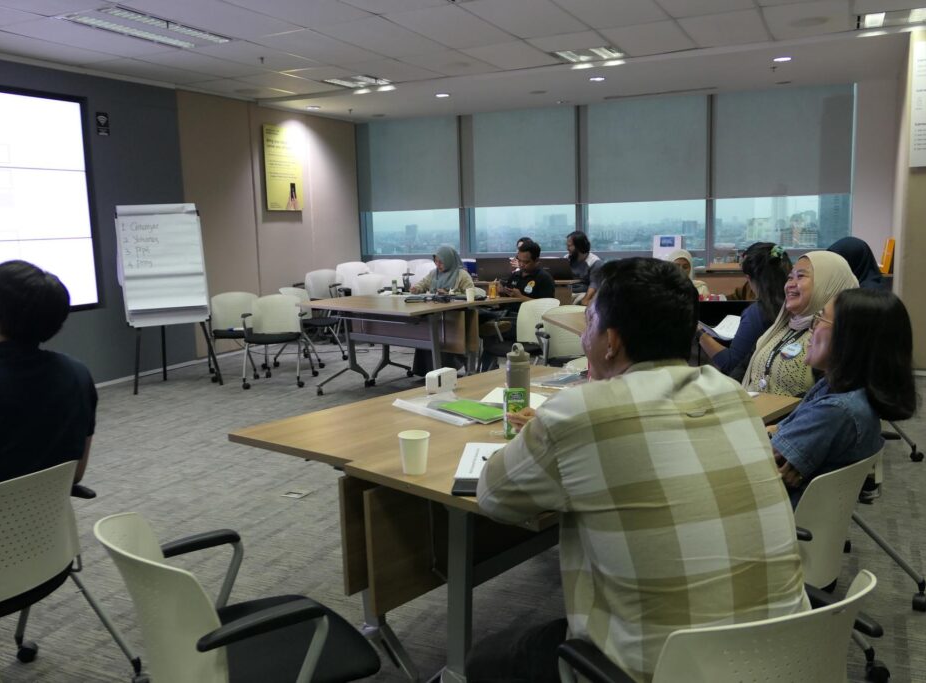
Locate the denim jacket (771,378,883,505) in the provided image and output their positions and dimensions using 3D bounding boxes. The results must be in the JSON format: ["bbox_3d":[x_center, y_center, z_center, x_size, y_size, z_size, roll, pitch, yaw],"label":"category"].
[{"bbox_3d":[0.941,0.317,2.113,0.320,0.500,0.450,4,10,36],"label":"denim jacket"}]

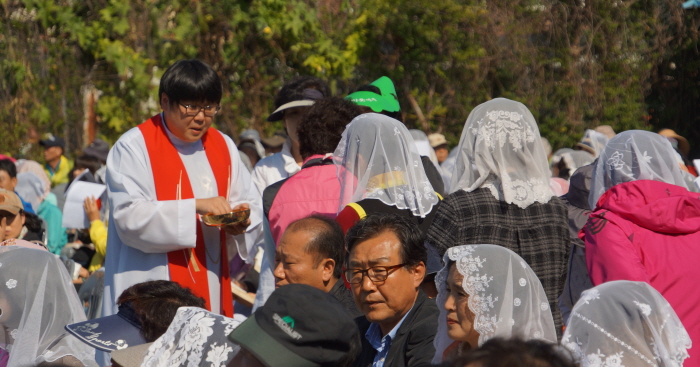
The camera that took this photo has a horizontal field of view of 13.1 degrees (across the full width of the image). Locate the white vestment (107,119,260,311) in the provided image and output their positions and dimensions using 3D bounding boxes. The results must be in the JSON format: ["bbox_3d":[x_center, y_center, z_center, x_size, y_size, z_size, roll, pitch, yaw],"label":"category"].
[{"bbox_3d":[-0.510,0.520,9.250,0.530,1.420,0.420,-1,2,-30],"label":"white vestment"}]

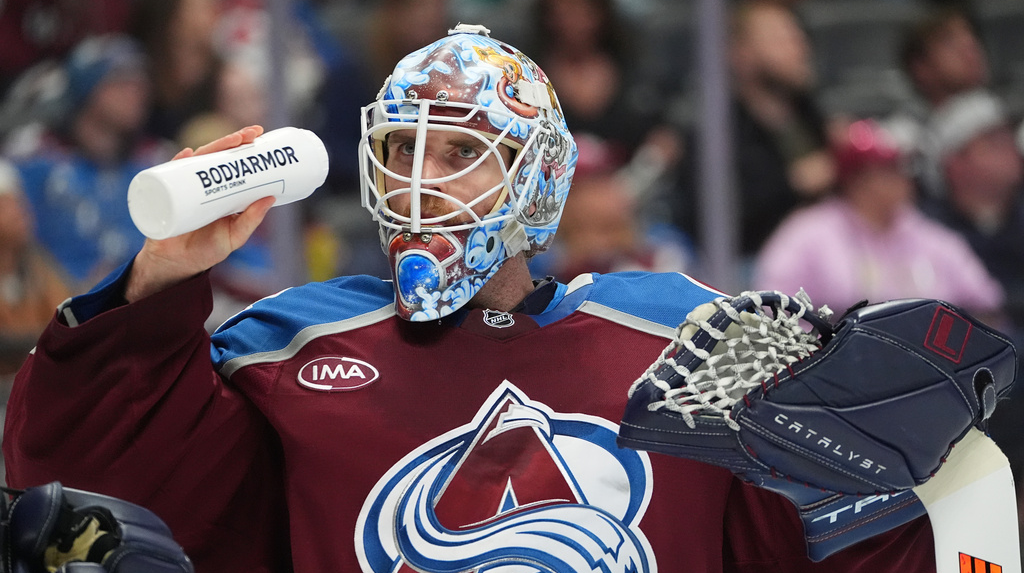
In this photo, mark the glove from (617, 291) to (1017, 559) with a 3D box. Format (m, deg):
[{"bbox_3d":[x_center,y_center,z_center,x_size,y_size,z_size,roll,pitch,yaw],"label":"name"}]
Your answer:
[{"bbox_3d":[0.311,0.136,10.270,0.390,0.275,0.250,-6,0,16],"label":"glove"}]

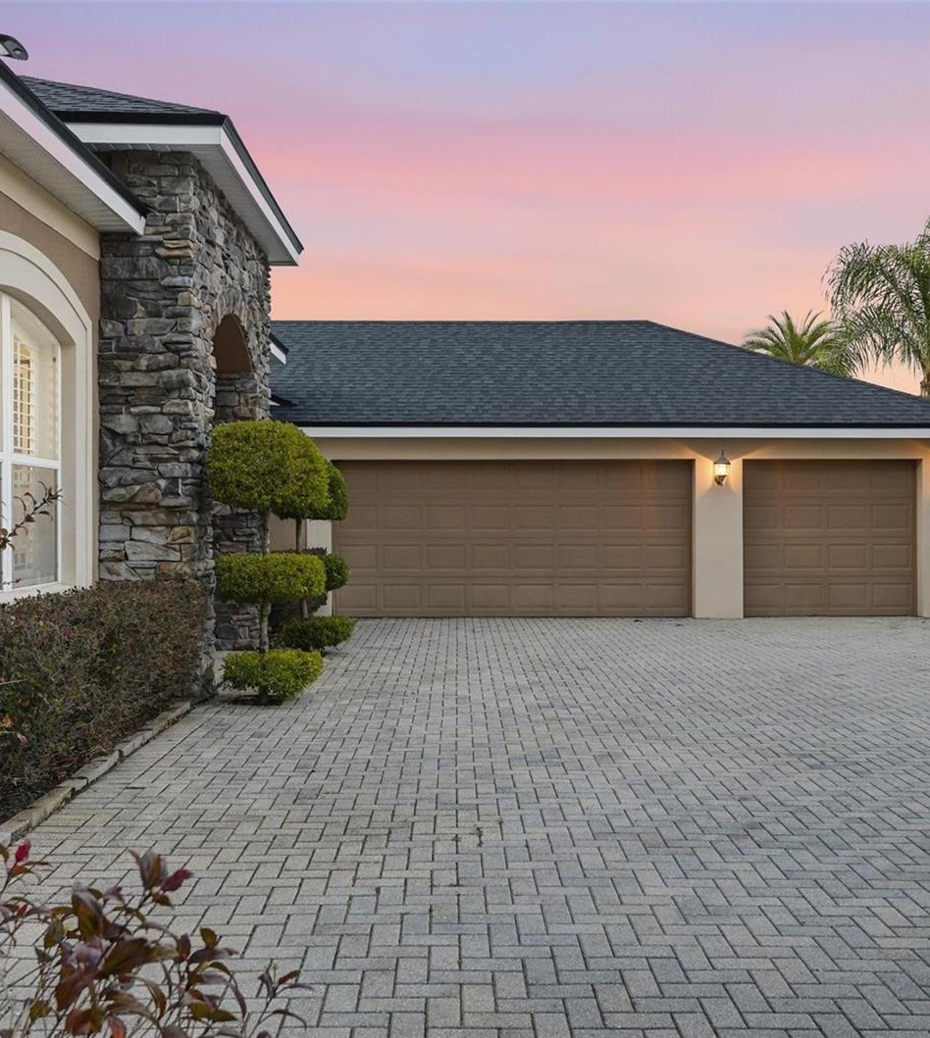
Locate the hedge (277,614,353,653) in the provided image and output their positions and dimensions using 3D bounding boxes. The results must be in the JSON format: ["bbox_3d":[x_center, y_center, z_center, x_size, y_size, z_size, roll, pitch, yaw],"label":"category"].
[{"bbox_3d":[-1.560,1.190,11.100,0.840,0.350,0.820,0,0,0],"label":"hedge"}]

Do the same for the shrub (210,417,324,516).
[{"bbox_3d":[-1.510,-0.390,8.350,0.910,0.730,0.880,0,0,0],"label":"shrub"}]

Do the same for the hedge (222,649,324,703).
[{"bbox_3d":[-1.490,1.210,8.420,0.780,0.390,0.740,0,0,0],"label":"hedge"}]

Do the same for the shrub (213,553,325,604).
[{"bbox_3d":[-1.500,0.450,8.350,0.830,0.390,0.800,0,0,0],"label":"shrub"}]

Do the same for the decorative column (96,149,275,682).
[{"bbox_3d":[-2.430,-0.760,10.000,0.880,4.280,3.100,0,0,0],"label":"decorative column"}]

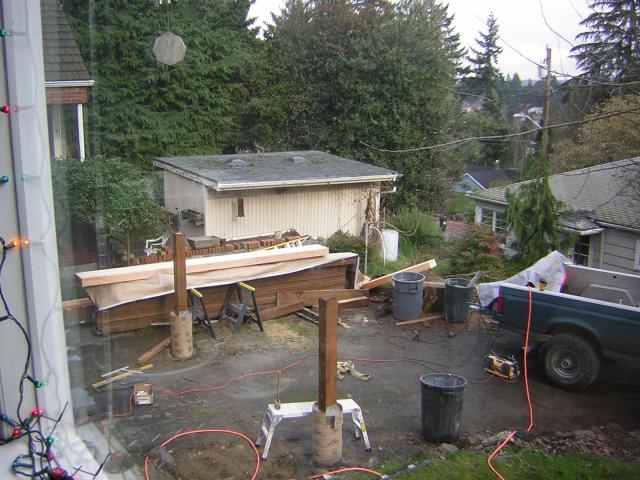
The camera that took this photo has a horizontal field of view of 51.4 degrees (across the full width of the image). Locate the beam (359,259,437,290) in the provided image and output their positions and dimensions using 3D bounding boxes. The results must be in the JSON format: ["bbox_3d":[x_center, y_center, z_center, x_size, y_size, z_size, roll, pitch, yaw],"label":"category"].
[{"bbox_3d":[1.492,0.723,12.900,0.140,0.140,2.220,-7,-10,-35],"label":"beam"}]

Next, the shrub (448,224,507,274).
[{"bbox_3d":[3.620,0.247,15.300,1.350,1.163,1.300,3,11,13],"label":"shrub"}]

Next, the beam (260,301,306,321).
[{"bbox_3d":[-0.690,1.247,11.960,0.990,0.150,0.130,-9,14,-41],"label":"beam"}]

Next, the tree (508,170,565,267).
[{"bbox_3d":[5.515,-0.303,16.800,1.600,2.802,1.600,4,11,18],"label":"tree"}]

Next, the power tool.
[{"bbox_3d":[2.532,1.683,9.182,0.250,0.280,0.420,-8,14,-37],"label":"power tool"}]

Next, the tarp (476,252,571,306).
[{"bbox_3d":[3.081,0.557,9.829,1.850,0.600,0.620,-10,15,-43],"label":"tarp"}]

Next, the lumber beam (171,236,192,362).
[{"bbox_3d":[-1.988,0.791,9.476,0.310,1.780,0.310,-6,12,-30],"label":"lumber beam"}]

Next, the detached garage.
[{"bbox_3d":[-1.708,-1.730,25.574,7.552,2.863,5.251,-7,13,-35],"label":"detached garage"}]

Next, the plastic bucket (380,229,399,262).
[{"bbox_3d":[1.684,0.146,15.791,0.400,0.720,0.400,0,10,0],"label":"plastic bucket"}]

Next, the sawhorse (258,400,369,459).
[{"bbox_3d":[-0.075,1.979,6.994,1.130,0.470,0.340,-2,11,-12],"label":"sawhorse"}]

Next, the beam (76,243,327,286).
[{"bbox_3d":[-1.994,0.449,12.502,4.880,0.140,0.520,-6,12,-31],"label":"beam"}]

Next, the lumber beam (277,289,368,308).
[{"bbox_3d":[0.070,1.078,12.590,1.700,0.260,0.100,-1,10,-6],"label":"lumber beam"}]

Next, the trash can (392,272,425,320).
[{"bbox_3d":[1.554,0.994,11.585,0.580,0.700,0.580,0,10,0],"label":"trash can"}]

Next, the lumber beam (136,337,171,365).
[{"bbox_3d":[-2.473,1.651,9.913,0.100,0.080,0.880,3,11,16],"label":"lumber beam"}]

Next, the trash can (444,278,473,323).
[{"bbox_3d":[2.509,1.097,11.887,0.520,0.670,0.520,0,10,0],"label":"trash can"}]

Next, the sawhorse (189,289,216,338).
[{"bbox_3d":[-2.035,1.173,10.788,0.470,0.710,0.720,-6,12,-28],"label":"sawhorse"}]

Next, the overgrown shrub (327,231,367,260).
[{"bbox_3d":[0.689,0.260,17.300,1.200,0.945,1.150,1,11,2],"label":"overgrown shrub"}]

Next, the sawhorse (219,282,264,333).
[{"bbox_3d":[-1.290,1.104,11.172,0.470,0.710,0.720,-6,12,-30],"label":"sawhorse"}]

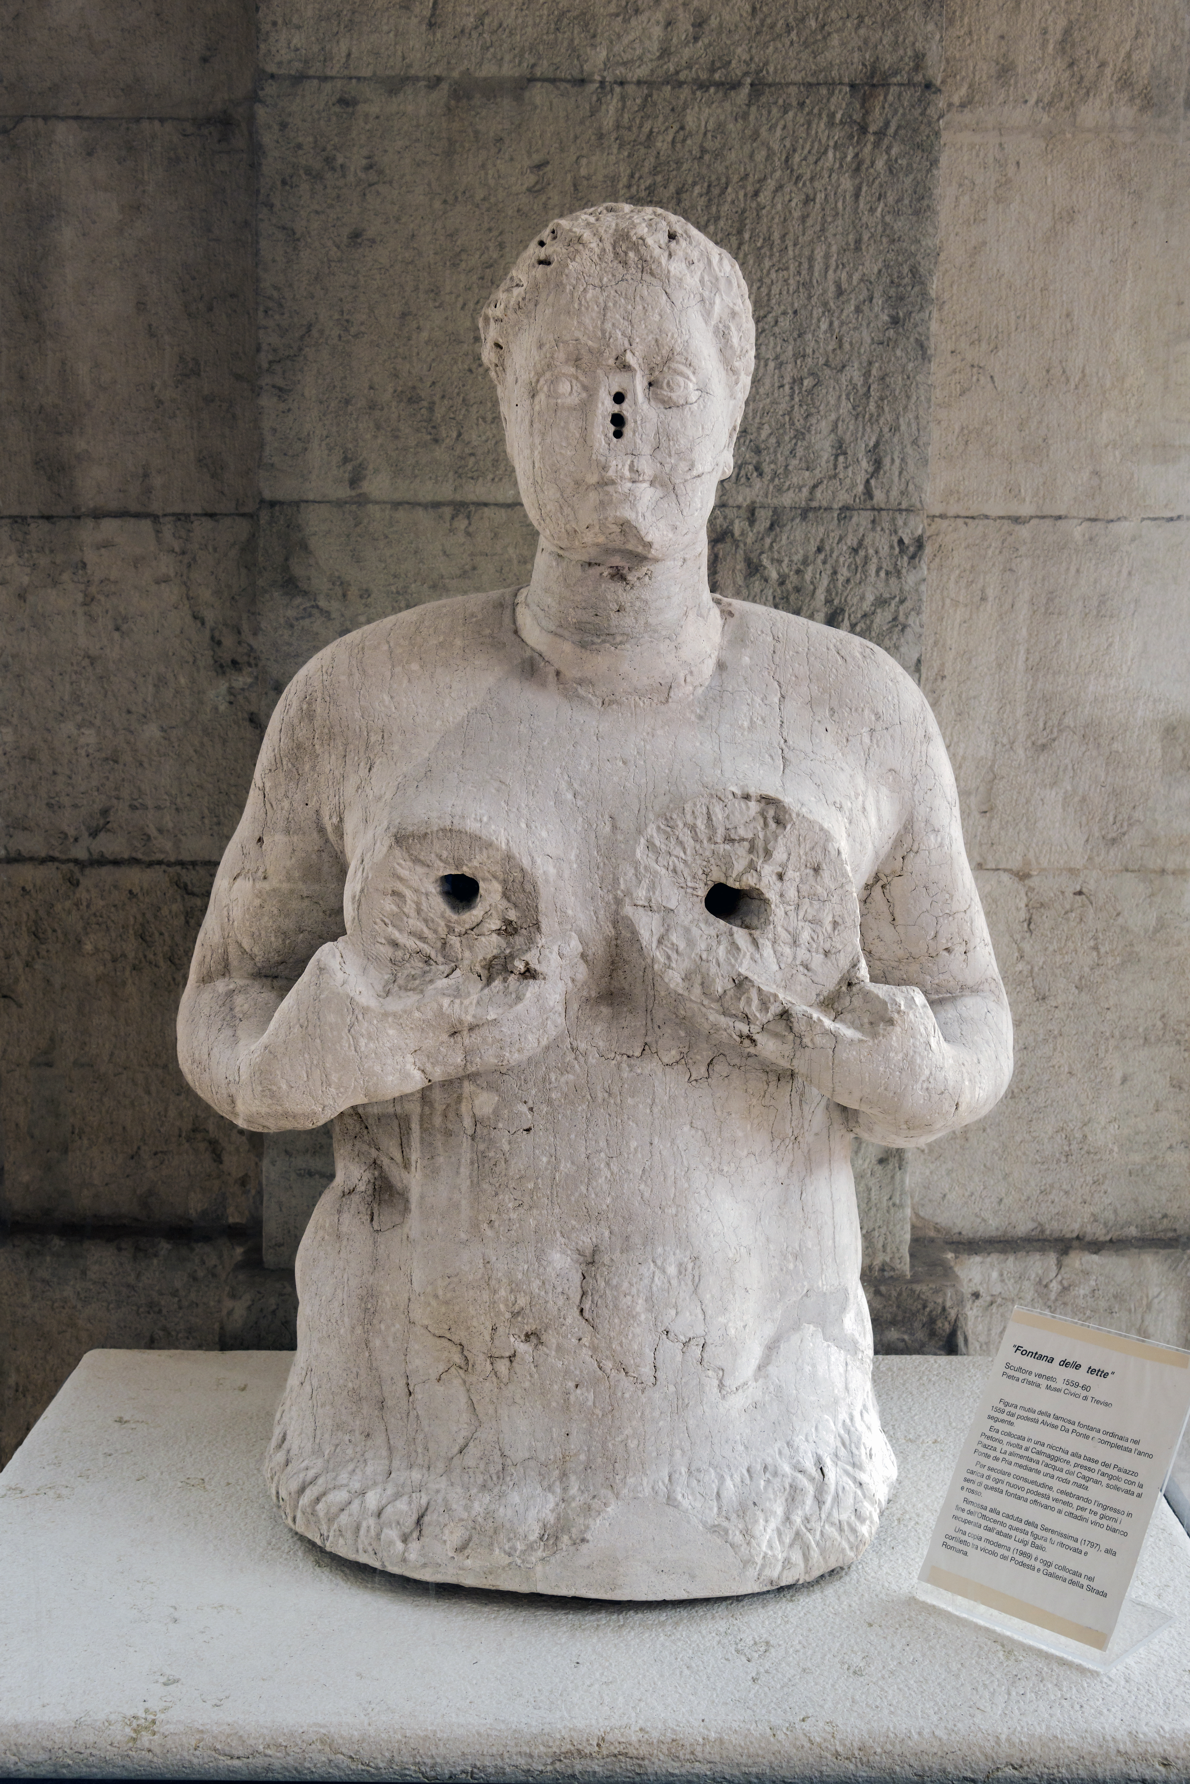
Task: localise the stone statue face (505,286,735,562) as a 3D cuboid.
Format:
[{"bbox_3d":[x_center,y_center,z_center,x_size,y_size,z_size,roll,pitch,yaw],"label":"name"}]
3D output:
[{"bbox_3d":[0.018,-0.334,1.330,0.170,0.197,0.130,0,6,1],"label":"stone statue face"}]

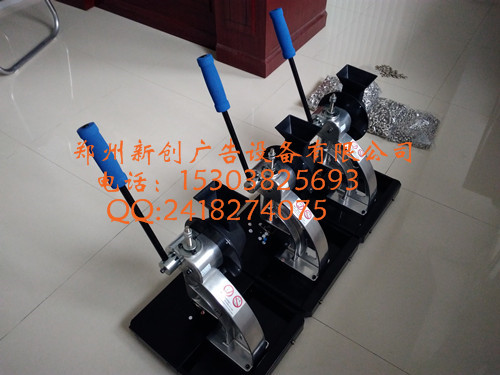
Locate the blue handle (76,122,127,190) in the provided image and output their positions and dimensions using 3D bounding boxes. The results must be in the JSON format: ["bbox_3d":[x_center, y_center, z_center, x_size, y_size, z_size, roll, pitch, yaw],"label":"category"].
[{"bbox_3d":[-0.256,-0.054,0.686,0.032,0.120,0.032,10,43,39],"label":"blue handle"}]

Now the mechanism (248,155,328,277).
[{"bbox_3d":[0.109,0.063,1.029,0.261,0.333,0.111,27,52,22],"label":"mechanism"}]

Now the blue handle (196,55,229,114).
[{"bbox_3d":[-0.074,-0.218,0.829,0.033,0.123,0.033,11,45,37],"label":"blue handle"}]

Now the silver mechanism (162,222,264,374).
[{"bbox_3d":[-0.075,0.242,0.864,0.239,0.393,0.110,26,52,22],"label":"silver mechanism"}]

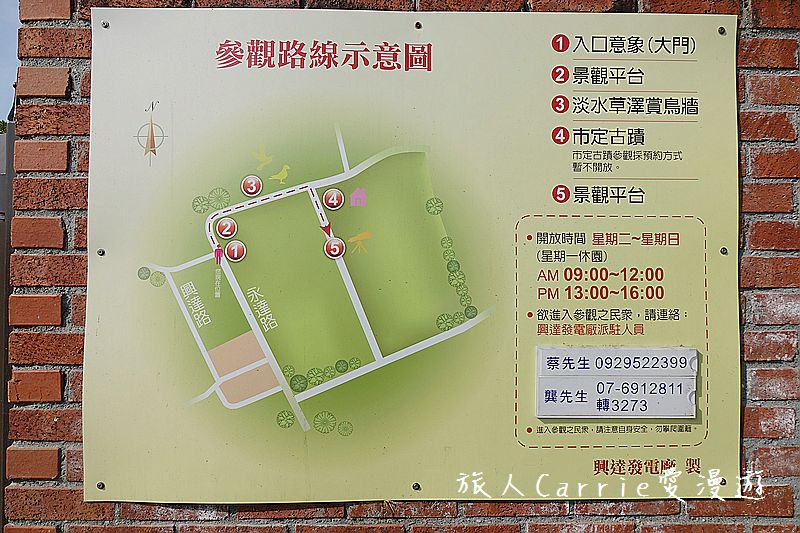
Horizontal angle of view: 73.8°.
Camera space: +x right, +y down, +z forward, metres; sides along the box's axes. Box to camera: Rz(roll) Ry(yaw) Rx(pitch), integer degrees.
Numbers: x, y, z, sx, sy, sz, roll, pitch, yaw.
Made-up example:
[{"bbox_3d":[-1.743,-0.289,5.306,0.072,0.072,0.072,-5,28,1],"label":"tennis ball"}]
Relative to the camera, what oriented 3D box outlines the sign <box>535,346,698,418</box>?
[{"bbox_3d":[0.399,0.214,0.979,0.297,0.128,0.010,0,-1,-1],"label":"sign"}]

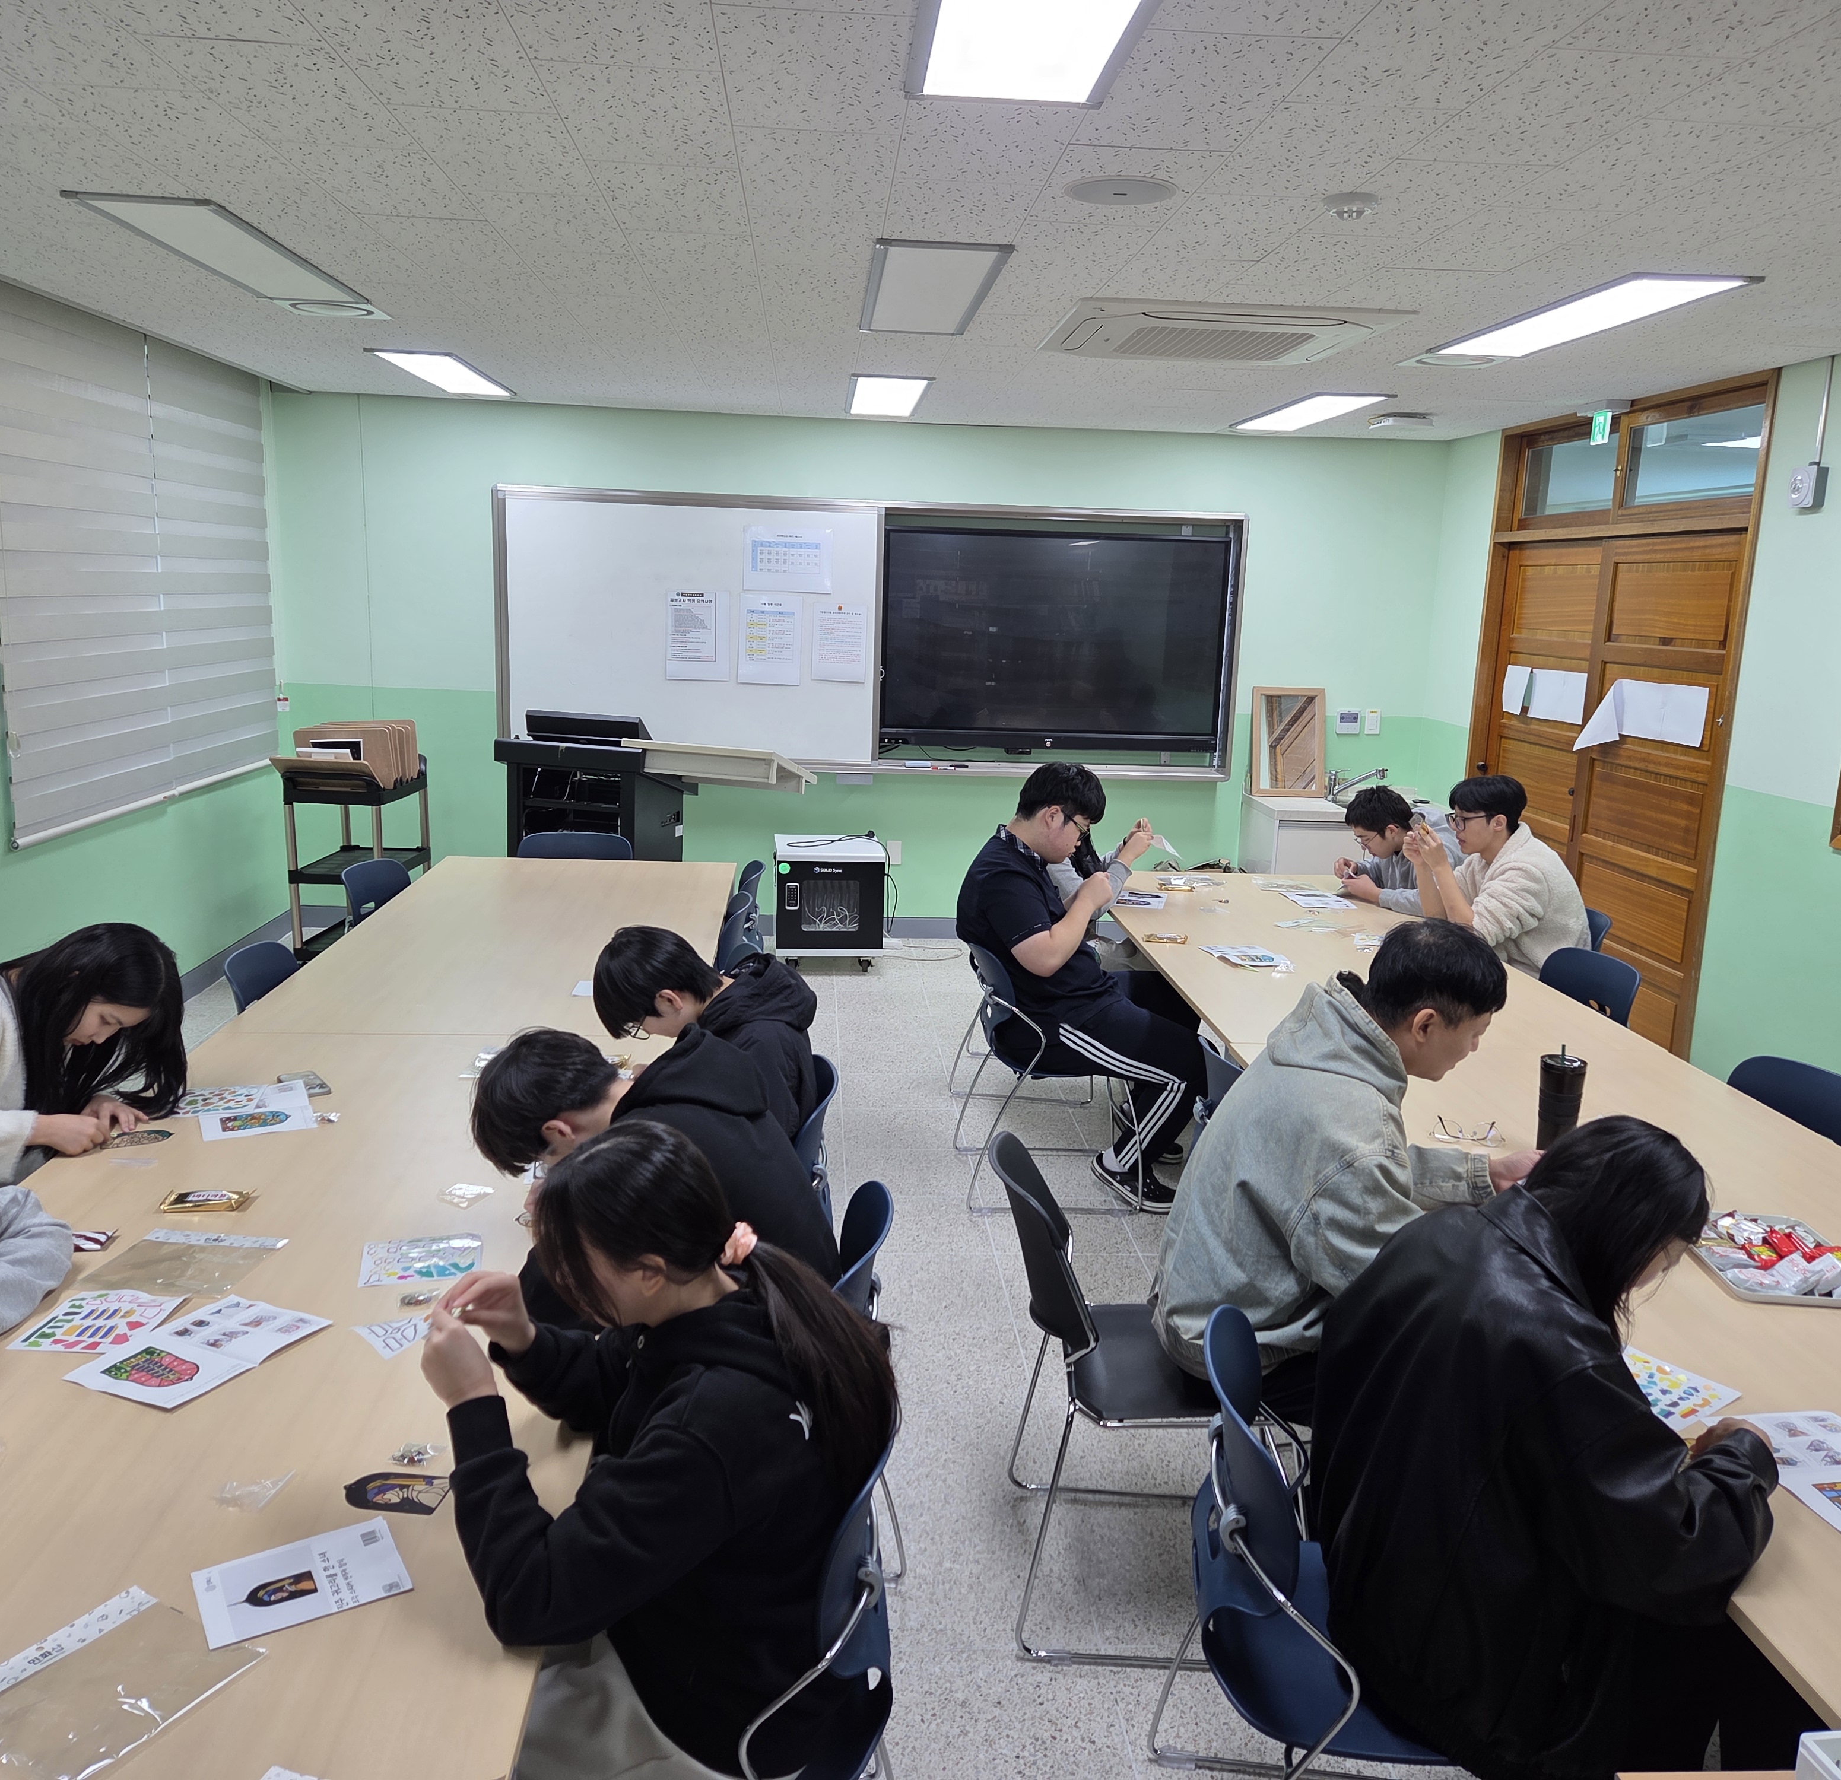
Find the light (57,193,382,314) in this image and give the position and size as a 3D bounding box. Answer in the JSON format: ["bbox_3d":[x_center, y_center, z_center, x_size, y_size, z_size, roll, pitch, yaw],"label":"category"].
[{"bbox_3d":[-1.743,-1.627,4.050,0.315,0.045,1.300,1,11,-4],"label":"light"}]

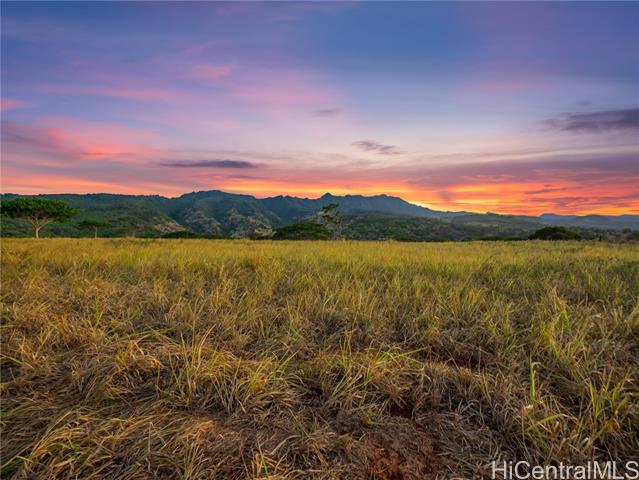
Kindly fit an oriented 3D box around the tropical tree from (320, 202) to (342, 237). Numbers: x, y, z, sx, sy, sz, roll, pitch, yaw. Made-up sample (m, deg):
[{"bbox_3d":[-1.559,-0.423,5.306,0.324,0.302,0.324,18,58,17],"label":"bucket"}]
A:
[{"bbox_3d":[2.740,-4.020,66.000,4.940,8.490,4.600,0,0,0],"label":"tropical tree"}]

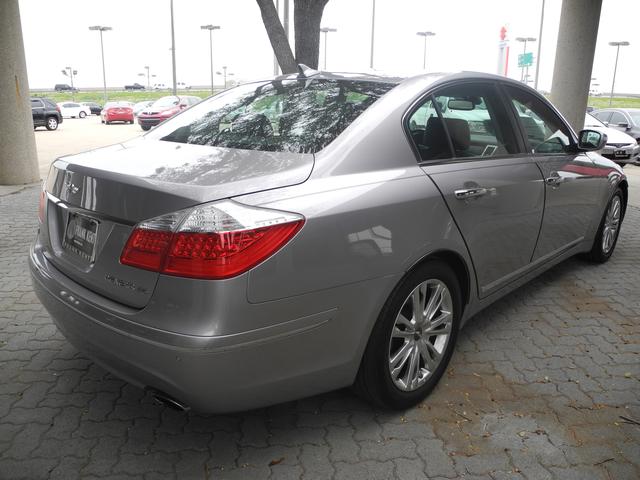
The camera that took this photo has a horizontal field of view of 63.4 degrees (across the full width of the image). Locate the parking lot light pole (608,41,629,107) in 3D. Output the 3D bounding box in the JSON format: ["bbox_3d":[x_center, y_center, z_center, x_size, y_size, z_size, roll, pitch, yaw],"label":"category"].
[{"bbox_3d":[31.946,-17.055,56.446,2.100,8.424,0.450,4,15,14],"label":"parking lot light pole"}]

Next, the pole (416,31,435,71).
[{"bbox_3d":[11.984,-19.113,59.984,2.100,9.430,2.100,3,15,11],"label":"pole"}]

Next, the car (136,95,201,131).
[{"bbox_3d":[-7.595,-6.801,28.005,1.820,1.690,4.500,6,15,21],"label":"car"}]

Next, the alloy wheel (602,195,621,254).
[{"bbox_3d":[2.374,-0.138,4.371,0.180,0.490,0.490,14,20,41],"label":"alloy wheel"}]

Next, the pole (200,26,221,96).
[{"bbox_3d":[-11.596,-18.235,56.068,2.120,9.320,2.120,-2,15,-11],"label":"pole"}]

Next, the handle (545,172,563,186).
[{"bbox_3d":[1.384,-0.354,3.066,0.060,0.045,0.240,14,20,41],"label":"handle"}]

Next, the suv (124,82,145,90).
[{"bbox_3d":[-49.010,-40.489,137.000,5.400,1.850,2.000,0,15,0],"label":"suv"}]

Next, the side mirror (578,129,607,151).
[{"bbox_3d":[1.746,-0.638,3.330,0.230,0.155,0.170,14,20,41],"label":"side mirror"}]

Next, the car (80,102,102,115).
[{"bbox_3d":[-26.149,-14.445,57.000,4.600,1.450,1.800,-8,17,-29],"label":"car"}]

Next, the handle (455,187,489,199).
[{"bbox_3d":[0.652,-0.204,2.222,0.055,0.050,0.260,14,20,41],"label":"handle"}]

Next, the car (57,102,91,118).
[{"bbox_3d":[-22.962,-11.560,46.351,4.600,1.440,1.800,-7,16,-27],"label":"car"}]

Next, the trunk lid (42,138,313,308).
[{"bbox_3d":[-0.695,-0.130,2.190,1.320,0.510,0.730,14,20,41],"label":"trunk lid"}]

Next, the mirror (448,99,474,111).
[{"bbox_3d":[1.046,-1.003,3.841,0.050,0.080,0.250,-9,17,-31],"label":"mirror"}]

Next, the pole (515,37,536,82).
[{"bbox_3d":[21.479,-16.922,55.168,2.100,8.544,0.450,3,15,10],"label":"pole"}]

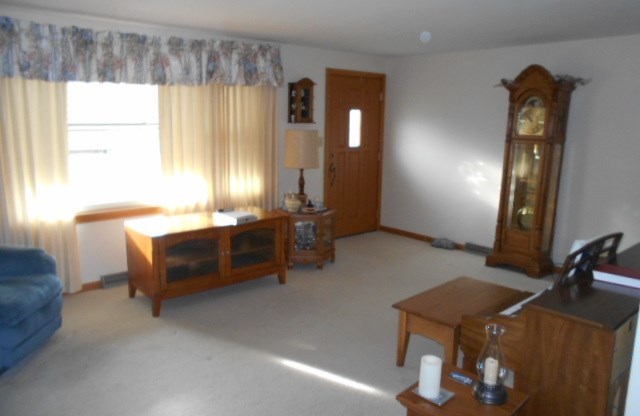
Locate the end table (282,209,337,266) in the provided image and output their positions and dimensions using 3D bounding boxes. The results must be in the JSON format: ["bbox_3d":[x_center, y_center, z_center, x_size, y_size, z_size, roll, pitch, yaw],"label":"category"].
[{"bbox_3d":[-0.154,0.304,5.303,0.645,0.580,0.560,1,11,0],"label":"end table"}]

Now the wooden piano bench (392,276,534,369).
[{"bbox_3d":[0.945,0.810,3.273,0.890,0.409,0.445,-10,16,-44],"label":"wooden piano bench"}]

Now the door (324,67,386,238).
[{"bbox_3d":[0.447,-0.669,6.273,1.060,2.130,0.090,-9,15,-41],"label":"door"}]

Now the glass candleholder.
[{"bbox_3d":[0.635,0.565,1.770,0.128,0.265,0.128,-9,15,-41],"label":"glass candleholder"}]

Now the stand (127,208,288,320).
[{"bbox_3d":[-0.971,0.434,4.355,1.315,0.667,0.600,-8,14,-39],"label":"stand"}]

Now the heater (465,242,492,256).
[{"bbox_3d":[1.890,0.500,5.684,0.060,0.110,0.440,-9,15,-41],"label":"heater"}]

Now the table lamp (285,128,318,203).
[{"bbox_3d":[-0.196,-0.420,5.328,0.370,0.830,0.370,1,11,0],"label":"table lamp"}]

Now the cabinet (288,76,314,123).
[{"bbox_3d":[-0.191,-1.213,5.451,0.302,0.487,0.172,-9,15,-41],"label":"cabinet"}]

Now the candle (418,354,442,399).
[{"bbox_3d":[0.407,0.620,1.776,0.080,0.148,0.080,1,11,0],"label":"candle"}]

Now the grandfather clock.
[{"bbox_3d":[2.157,-0.378,4.974,0.325,2.117,0.590,-10,15,-42],"label":"grandfather clock"}]

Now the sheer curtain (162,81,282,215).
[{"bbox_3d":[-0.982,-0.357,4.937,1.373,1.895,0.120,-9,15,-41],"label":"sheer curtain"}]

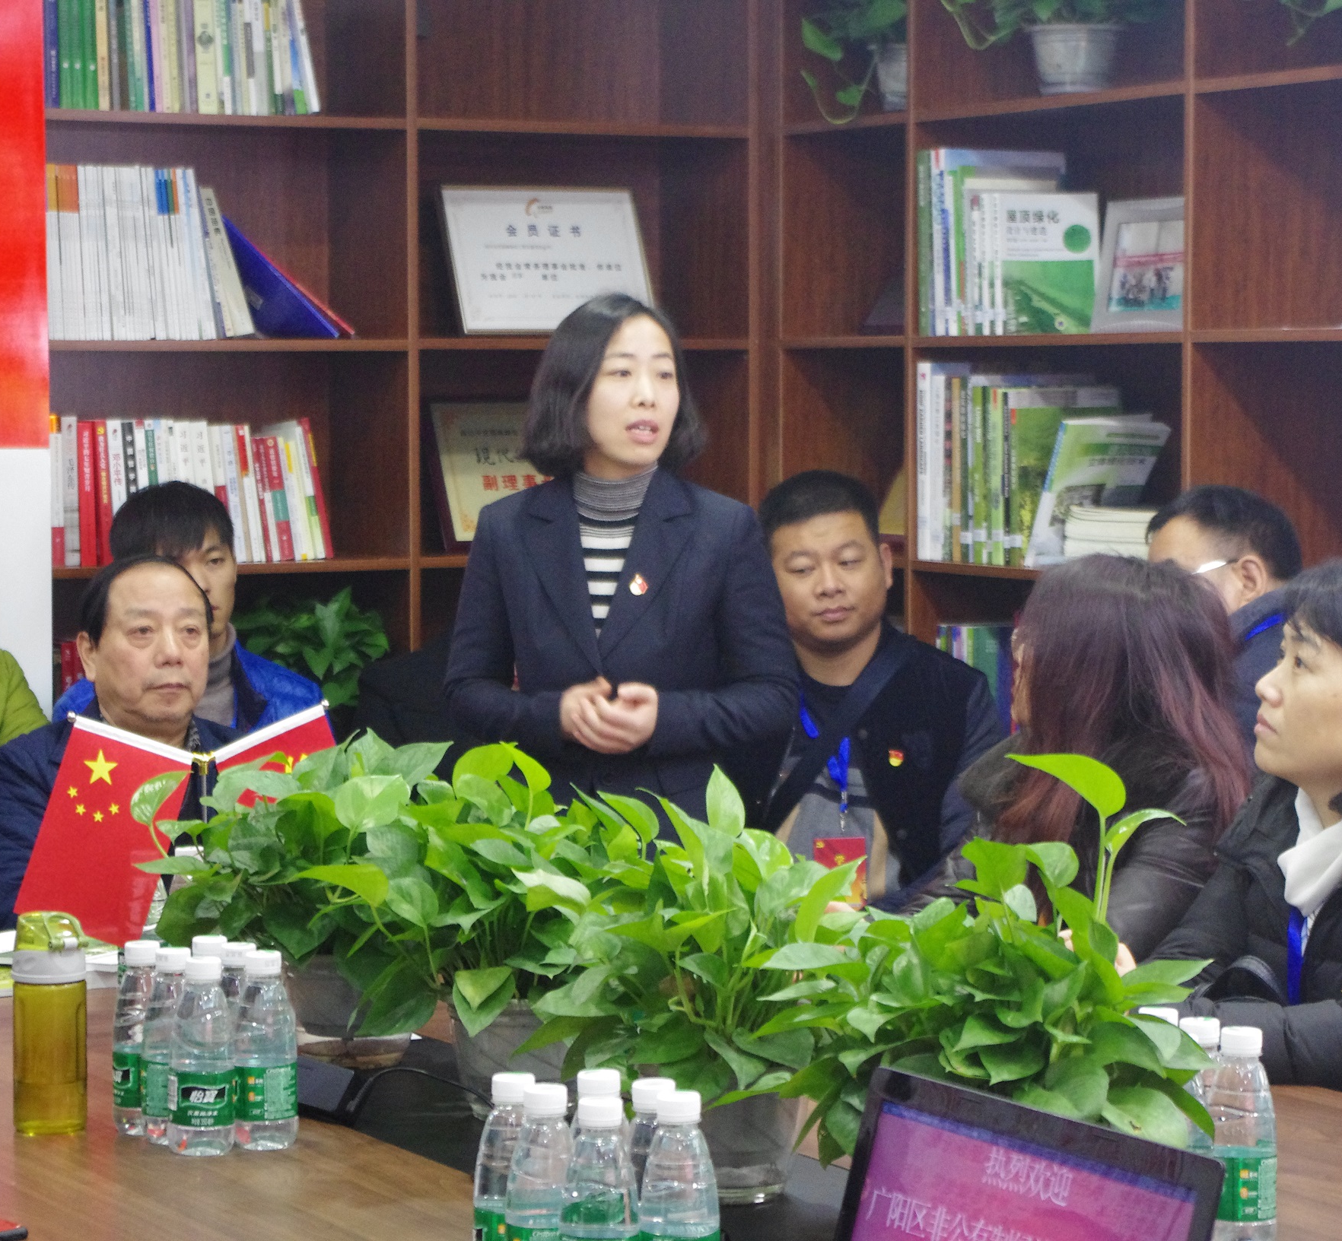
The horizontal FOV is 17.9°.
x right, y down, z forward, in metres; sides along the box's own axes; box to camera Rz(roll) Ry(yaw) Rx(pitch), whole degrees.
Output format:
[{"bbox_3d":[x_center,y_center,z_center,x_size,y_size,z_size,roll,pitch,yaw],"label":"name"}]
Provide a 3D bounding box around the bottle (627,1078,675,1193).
[{"bbox_3d":[-0.012,0.438,3.225,0.061,0.179,0.061,0,3,0],"label":"bottle"}]

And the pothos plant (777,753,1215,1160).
[{"bbox_3d":[0.253,0.313,3.308,0.330,0.417,0.320,0,3,0],"label":"pothos plant"}]

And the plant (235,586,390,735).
[{"bbox_3d":[-0.587,0.100,6.870,0.280,0.305,0.270,0,3,0],"label":"plant"}]

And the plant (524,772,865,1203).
[{"bbox_3d":[0.022,0.316,3.694,0.300,0.368,0.300,0,3,0],"label":"plant"}]

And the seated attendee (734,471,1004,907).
[{"bbox_3d":[0.210,0.474,5.630,0.540,1.330,0.700,0,3,12],"label":"seated attendee"}]

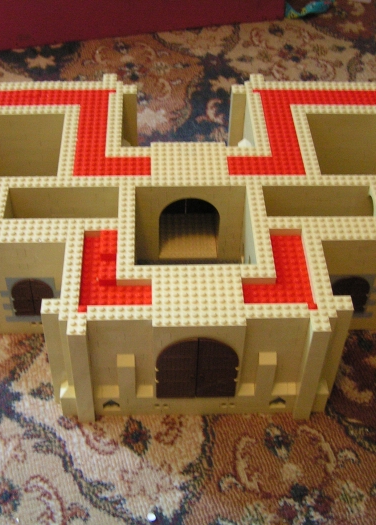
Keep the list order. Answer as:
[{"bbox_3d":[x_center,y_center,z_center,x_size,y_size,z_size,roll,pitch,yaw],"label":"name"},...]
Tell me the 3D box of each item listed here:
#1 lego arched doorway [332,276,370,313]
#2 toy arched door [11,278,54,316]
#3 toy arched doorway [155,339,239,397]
[{"bbox_3d":[0.167,0.030,0.791,0.043,0.056,0.009,-1,46,-2],"label":"lego arched doorway"},{"bbox_3d":[-0.156,0.033,0.778,0.043,0.056,0.009,-1,46,-2],"label":"toy arched door"},{"bbox_3d":[0.009,0.094,0.699,0.074,0.091,0.009,-1,46,-2],"label":"toy arched doorway"}]

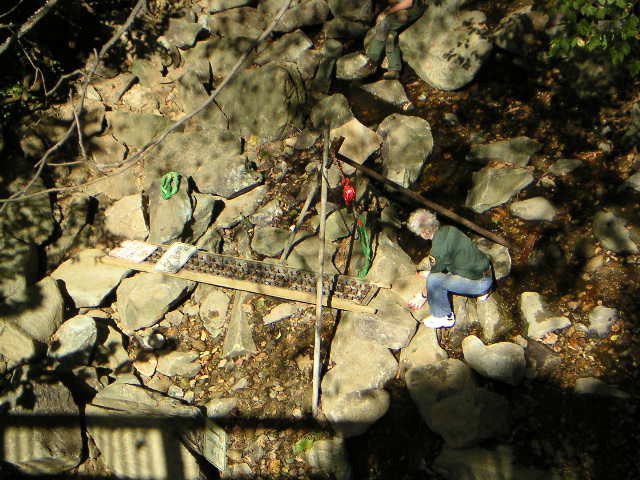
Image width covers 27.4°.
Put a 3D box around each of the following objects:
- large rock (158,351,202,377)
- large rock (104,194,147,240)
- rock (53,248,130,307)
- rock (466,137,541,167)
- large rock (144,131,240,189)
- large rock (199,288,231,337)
[{"bbox_3d":[-1.168,1.027,10.832,0.363,0.149,0.230,0,40,0],"label":"large rock"},{"bbox_3d":[-1.765,-0.216,12.000,0.349,0.266,0.409,0,41,0],"label":"large rock"},{"bbox_3d":[-1.922,0.323,11.093,0.640,0.280,0.480,0,41,0],"label":"rock"},{"bbox_3d":[1.764,-0.851,12.617,0.700,0.200,0.300,-5,42,-6],"label":"rock"},{"bbox_3d":[-1.205,-0.751,12.408,0.945,0.387,0.595,0,40,0],"label":"large rock"},{"bbox_3d":[-0.852,0.585,10.600,0.251,0.130,0.460,0,40,0],"label":"large rock"}]

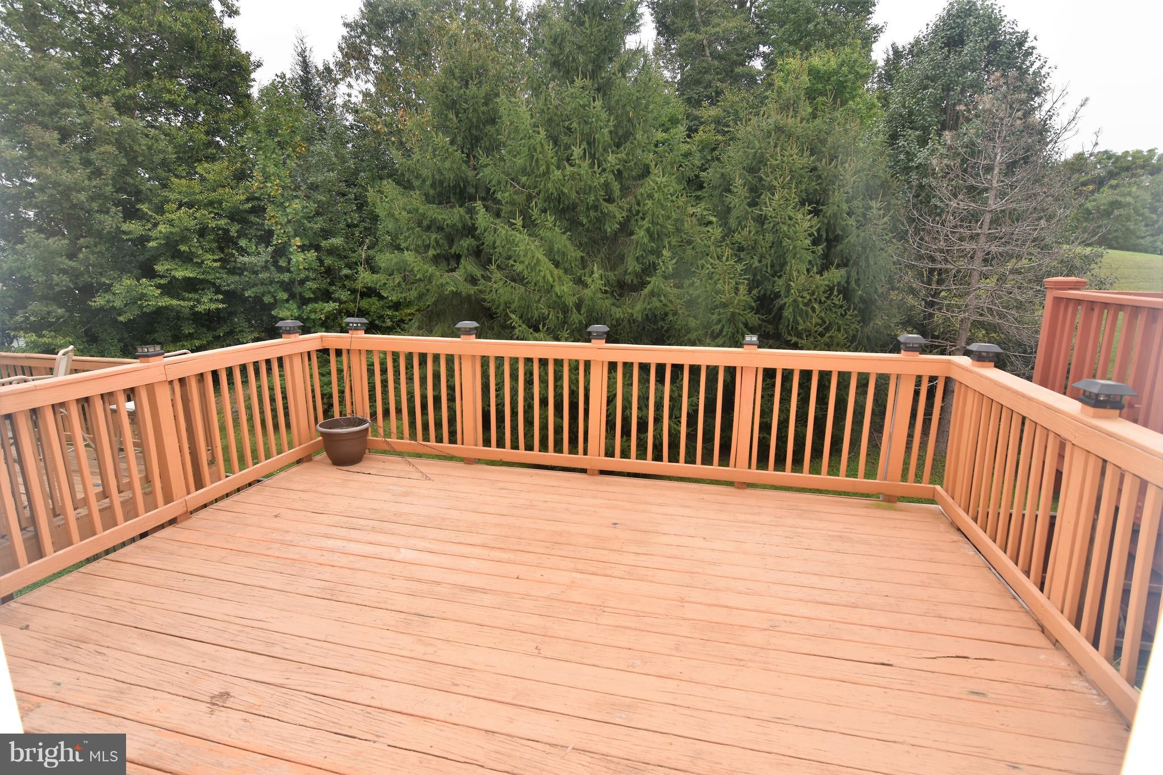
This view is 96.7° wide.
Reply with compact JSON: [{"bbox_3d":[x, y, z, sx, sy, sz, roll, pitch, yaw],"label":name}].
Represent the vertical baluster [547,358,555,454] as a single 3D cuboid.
[{"bbox_3d":[-0.240,0.148,4.106,0.038,0.820,0.038,3,13,13],"label":"vertical baluster"}]

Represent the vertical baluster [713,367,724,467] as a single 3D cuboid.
[{"bbox_3d":[0.970,0.207,3.675,0.036,0.769,0.036,3,13,12],"label":"vertical baluster"}]

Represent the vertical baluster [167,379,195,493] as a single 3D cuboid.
[{"bbox_3d":[-2.582,0.311,3.359,0.038,0.820,0.038,3,13,13],"label":"vertical baluster"}]

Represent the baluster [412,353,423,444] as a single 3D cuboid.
[{"bbox_3d":[-1.324,0.079,4.165,0.036,0.769,0.036,3,13,12],"label":"baluster"}]

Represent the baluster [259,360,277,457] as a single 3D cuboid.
[{"bbox_3d":[-2.426,0.162,4.008,0.038,0.820,0.038,3,13,13],"label":"baluster"}]

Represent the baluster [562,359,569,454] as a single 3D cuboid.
[{"bbox_3d":[-0.120,0.155,4.079,0.038,0.820,0.038,3,13,13],"label":"baluster"}]

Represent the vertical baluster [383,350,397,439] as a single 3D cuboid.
[{"bbox_3d":[-1.621,0.070,4.420,0.038,0.820,0.038,3,13,13],"label":"vertical baluster"}]

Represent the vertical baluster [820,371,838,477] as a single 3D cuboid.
[{"bbox_3d":[1.685,0.247,3.522,0.036,0.769,0.036,3,13,12],"label":"vertical baluster"}]

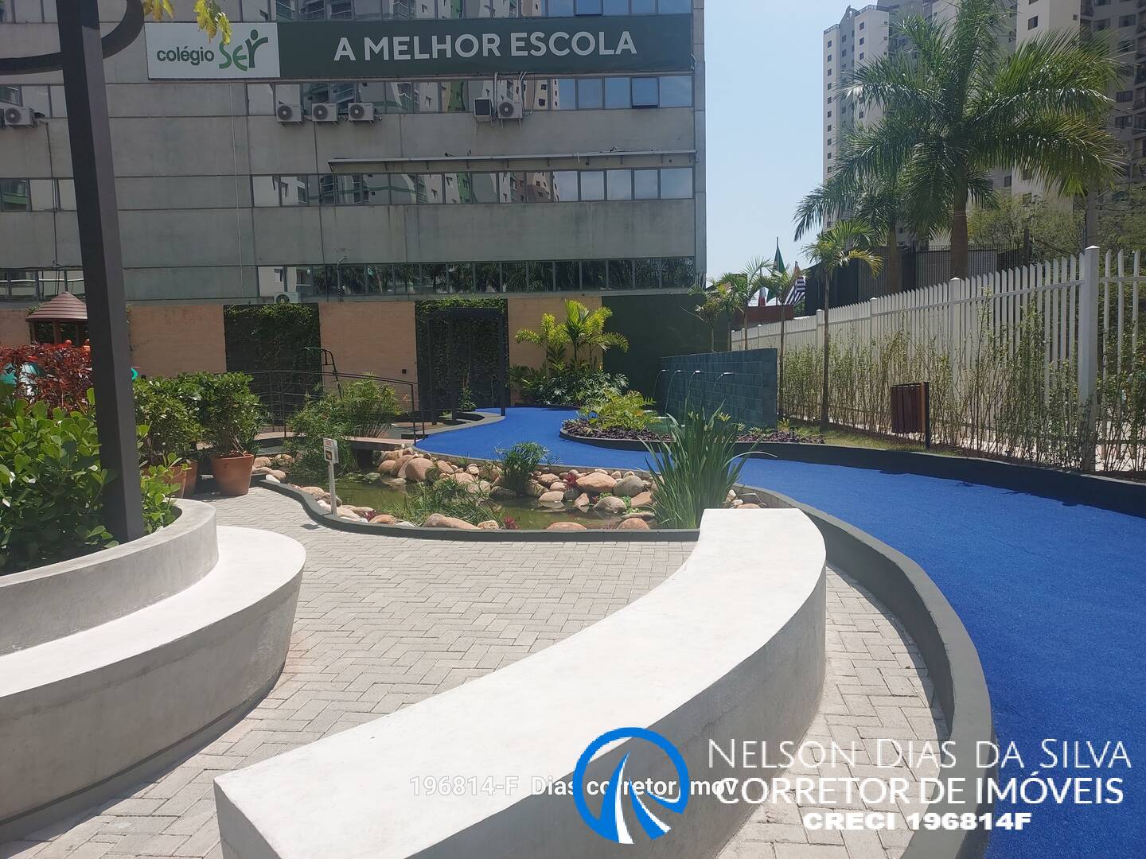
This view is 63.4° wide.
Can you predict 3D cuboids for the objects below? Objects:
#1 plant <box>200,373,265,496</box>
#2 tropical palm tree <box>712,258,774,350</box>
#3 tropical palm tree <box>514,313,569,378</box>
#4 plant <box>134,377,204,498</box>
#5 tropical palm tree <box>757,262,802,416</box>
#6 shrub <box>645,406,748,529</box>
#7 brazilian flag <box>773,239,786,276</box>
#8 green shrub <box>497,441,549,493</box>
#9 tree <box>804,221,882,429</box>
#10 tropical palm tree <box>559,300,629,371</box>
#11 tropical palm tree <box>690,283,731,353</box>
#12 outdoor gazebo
[{"bbox_3d":[-3.652,0.048,9.950,0.700,1.317,0.700,-2,5,0],"label":"plant"},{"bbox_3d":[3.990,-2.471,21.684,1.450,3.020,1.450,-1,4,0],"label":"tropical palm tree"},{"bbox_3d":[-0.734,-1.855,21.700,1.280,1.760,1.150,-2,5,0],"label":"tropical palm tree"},{"bbox_3d":[-4.016,0.128,9.150,0.720,1.290,0.720,-2,5,0],"label":"plant"},{"bbox_3d":[4.071,-1.707,18.130,0.950,2.965,0.950,-1,4,0],"label":"tropical palm tree"},{"bbox_3d":[0.966,0.294,7.170,0.830,0.969,0.800,-2,5,0],"label":"shrub"},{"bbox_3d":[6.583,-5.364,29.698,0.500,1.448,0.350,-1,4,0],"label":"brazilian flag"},{"bbox_3d":[-0.501,0.384,9.350,0.530,0.542,0.500,-2,5,0],"label":"green shrub"},{"bbox_3d":[4.390,-1.676,15.025,1.300,3.407,1.300,-1,4,0],"label":"tree"},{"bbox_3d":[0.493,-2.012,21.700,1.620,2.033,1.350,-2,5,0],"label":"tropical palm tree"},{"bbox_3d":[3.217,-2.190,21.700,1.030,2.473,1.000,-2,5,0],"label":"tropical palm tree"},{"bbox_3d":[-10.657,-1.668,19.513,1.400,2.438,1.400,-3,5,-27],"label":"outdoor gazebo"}]

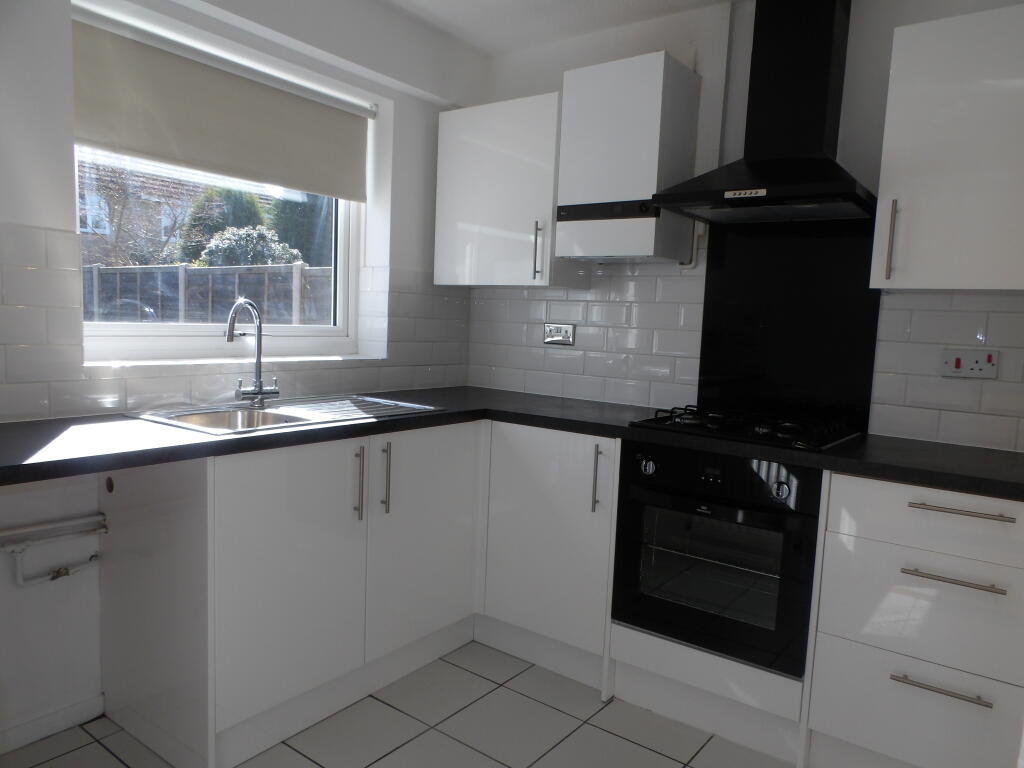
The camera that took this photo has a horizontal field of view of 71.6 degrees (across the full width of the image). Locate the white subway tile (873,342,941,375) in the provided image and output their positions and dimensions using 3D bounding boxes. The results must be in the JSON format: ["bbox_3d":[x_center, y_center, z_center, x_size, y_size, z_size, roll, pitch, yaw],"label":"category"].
[{"bbox_3d":[1.276,-0.081,2.279,0.194,0.100,0.009,6,7,36],"label":"white subway tile"}]

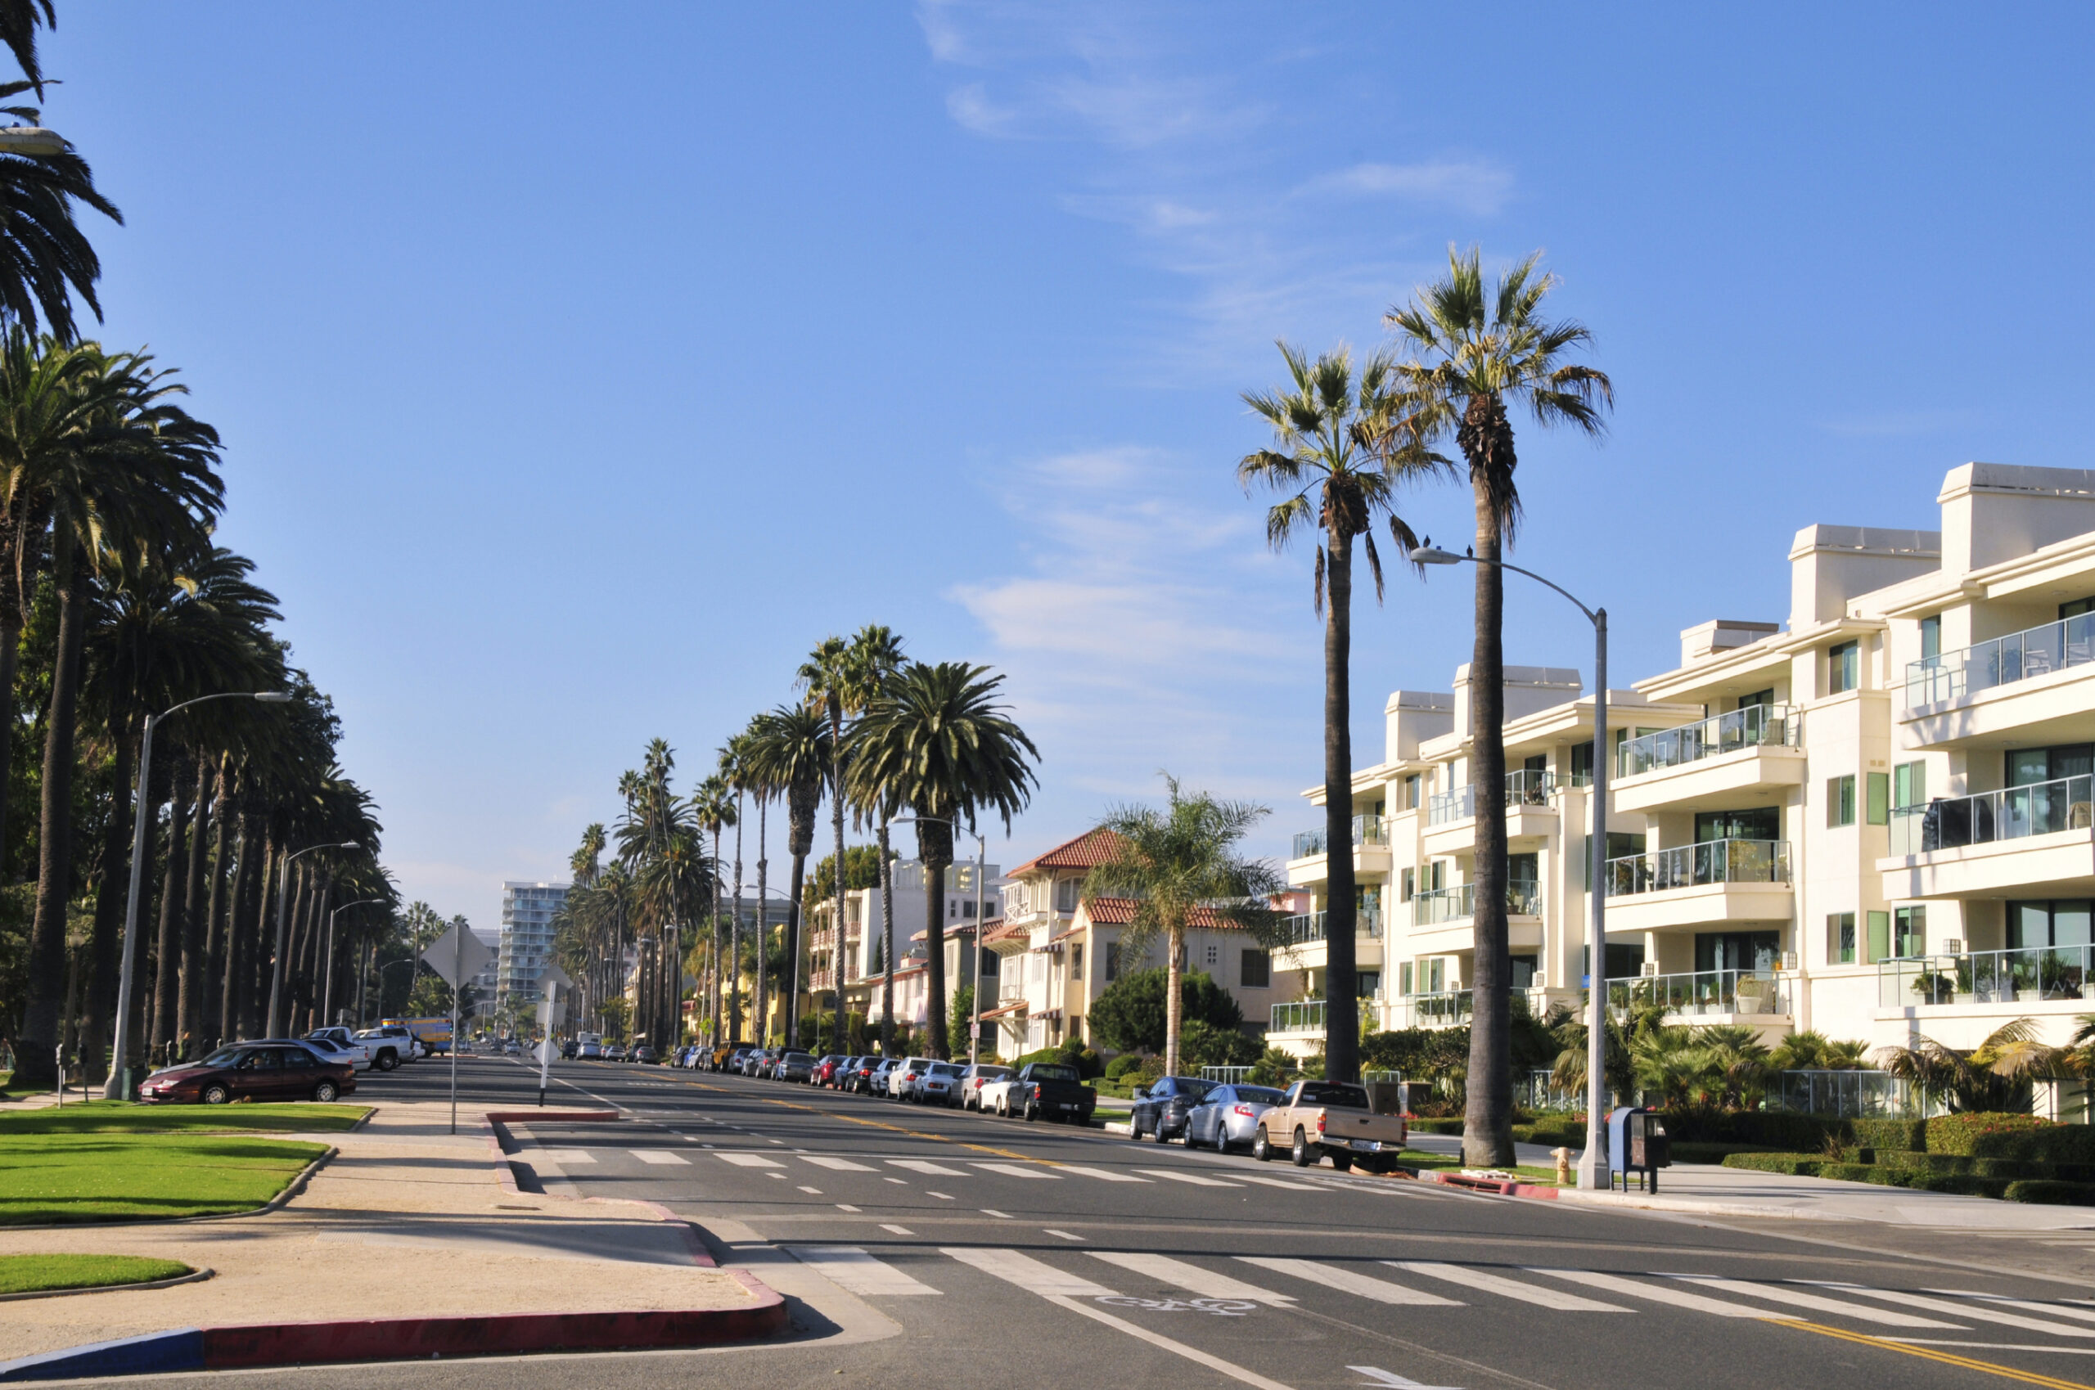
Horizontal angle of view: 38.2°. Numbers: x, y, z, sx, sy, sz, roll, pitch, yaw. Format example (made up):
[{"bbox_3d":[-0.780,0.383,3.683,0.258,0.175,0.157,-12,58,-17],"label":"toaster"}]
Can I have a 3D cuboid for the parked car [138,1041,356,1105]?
[{"bbox_3d":[-17.610,8.481,67.175,4.500,1.380,1.700,7,-9,-35],"label":"parked car"}]

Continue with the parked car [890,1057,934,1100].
[{"bbox_3d":[-4.605,13.816,108.561,1.800,1.500,4.700,3,-7,-10],"label":"parked car"}]

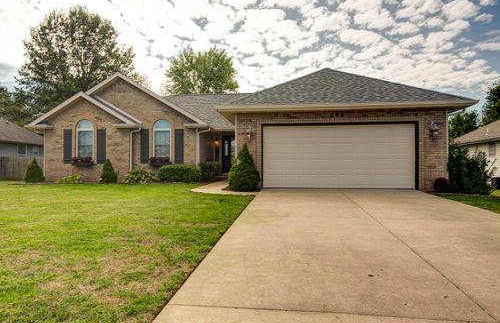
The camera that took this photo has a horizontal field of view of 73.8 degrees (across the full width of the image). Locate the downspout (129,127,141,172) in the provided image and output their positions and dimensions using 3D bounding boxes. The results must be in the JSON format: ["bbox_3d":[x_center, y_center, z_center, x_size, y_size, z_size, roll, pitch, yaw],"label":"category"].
[{"bbox_3d":[-5.121,-0.389,14.901,0.500,2.260,0.100,0,-1,8],"label":"downspout"}]

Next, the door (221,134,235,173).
[{"bbox_3d":[-1.036,-0.401,17.870,0.900,2.040,0.090,0,-1,8],"label":"door"}]

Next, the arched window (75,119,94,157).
[{"bbox_3d":[-7.493,-0.909,15.179,0.850,1.950,0.120,0,-1,8],"label":"arched window"}]

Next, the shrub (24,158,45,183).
[{"bbox_3d":[-9.821,0.393,15.255,0.820,1.170,0.820,0,-1,8],"label":"shrub"}]

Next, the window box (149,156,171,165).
[{"bbox_3d":[-3.995,-0.011,14.864,0.920,0.390,0.270,0,-1,8],"label":"window box"}]

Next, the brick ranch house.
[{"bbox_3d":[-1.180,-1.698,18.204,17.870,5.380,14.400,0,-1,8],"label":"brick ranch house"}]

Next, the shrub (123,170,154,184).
[{"bbox_3d":[-4.887,0.656,14.613,1.330,0.600,1.000,0,-1,8],"label":"shrub"}]

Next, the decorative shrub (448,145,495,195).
[{"bbox_3d":[6.860,0.182,10.348,1.220,1.560,1.200,0,-1,8],"label":"decorative shrub"}]

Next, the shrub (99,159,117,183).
[{"bbox_3d":[-6.253,0.423,14.705,0.740,1.050,0.740,0,-1,8],"label":"shrub"}]

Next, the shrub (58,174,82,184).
[{"bbox_3d":[-7.946,0.753,14.750,0.880,0.410,0.620,0,-1,8],"label":"shrub"}]

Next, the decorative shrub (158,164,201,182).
[{"bbox_3d":[-2.983,0.499,14.100,1.680,0.750,0.850,0,-1,8],"label":"decorative shrub"}]

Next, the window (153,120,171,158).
[{"bbox_3d":[-4.113,-0.996,15.660,0.880,1.940,0.140,0,-1,8],"label":"window"}]

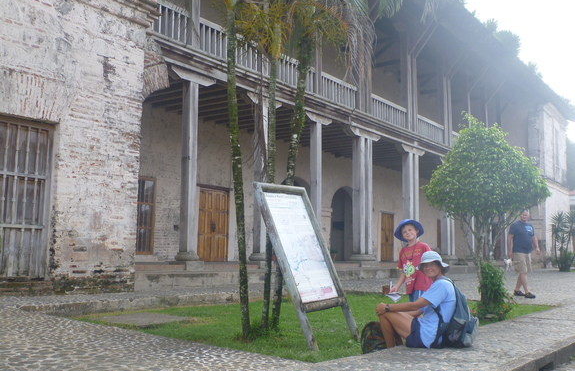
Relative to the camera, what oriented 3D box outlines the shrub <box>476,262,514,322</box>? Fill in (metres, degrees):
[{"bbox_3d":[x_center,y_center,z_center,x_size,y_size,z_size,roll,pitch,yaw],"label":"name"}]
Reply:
[{"bbox_3d":[2.783,1.432,8.000,0.500,0.820,0.500,-4,-8,37],"label":"shrub"}]

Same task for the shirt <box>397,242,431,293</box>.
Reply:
[{"bbox_3d":[1.274,0.833,6.000,0.380,0.530,0.240,-4,-8,39],"label":"shirt"}]

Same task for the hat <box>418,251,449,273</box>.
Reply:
[{"bbox_3d":[1.323,0.691,5.400,0.270,0.170,0.290,8,-6,1],"label":"hat"}]

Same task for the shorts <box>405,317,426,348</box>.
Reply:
[{"bbox_3d":[1.206,1.314,5.420,0.360,0.270,0.360,-4,-8,37],"label":"shorts"}]

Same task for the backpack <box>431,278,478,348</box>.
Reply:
[{"bbox_3d":[1.523,1.169,5.420,0.280,0.560,0.340,-4,-8,37],"label":"backpack"}]

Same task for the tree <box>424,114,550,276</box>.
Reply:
[{"bbox_3d":[2.749,0.296,8.336,1.600,2.620,1.600,-4,-8,37],"label":"tree"}]

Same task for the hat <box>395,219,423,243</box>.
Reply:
[{"bbox_3d":[1.224,0.452,6.000,0.300,0.150,0.310,-11,-32,19],"label":"hat"}]

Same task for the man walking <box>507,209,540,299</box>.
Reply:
[{"bbox_3d":[4.734,1.363,12.095,0.580,1.760,0.500,5,-7,-33],"label":"man walking"}]

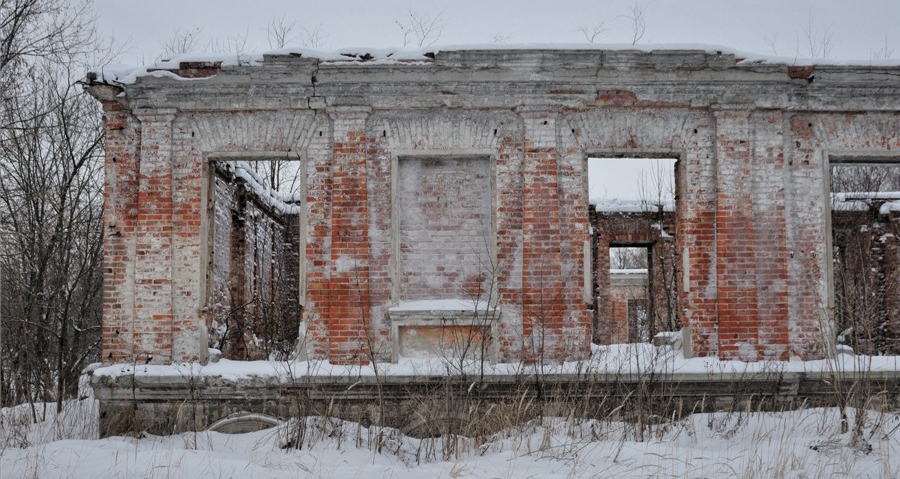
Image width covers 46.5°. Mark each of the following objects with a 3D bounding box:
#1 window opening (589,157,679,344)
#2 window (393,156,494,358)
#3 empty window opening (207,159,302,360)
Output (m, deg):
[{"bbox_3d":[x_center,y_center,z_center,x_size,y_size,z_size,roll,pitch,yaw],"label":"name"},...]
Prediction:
[{"bbox_3d":[2.547,0.193,14.762,1.295,2.696,0.450,0,-4,-1],"label":"window opening"},{"bbox_3d":[-0.081,0.229,14.558,1.443,2.837,0.280,0,-4,-1],"label":"window"},{"bbox_3d":[-2.694,0.281,14.644,1.316,2.797,0.450,0,-4,-1],"label":"empty window opening"}]

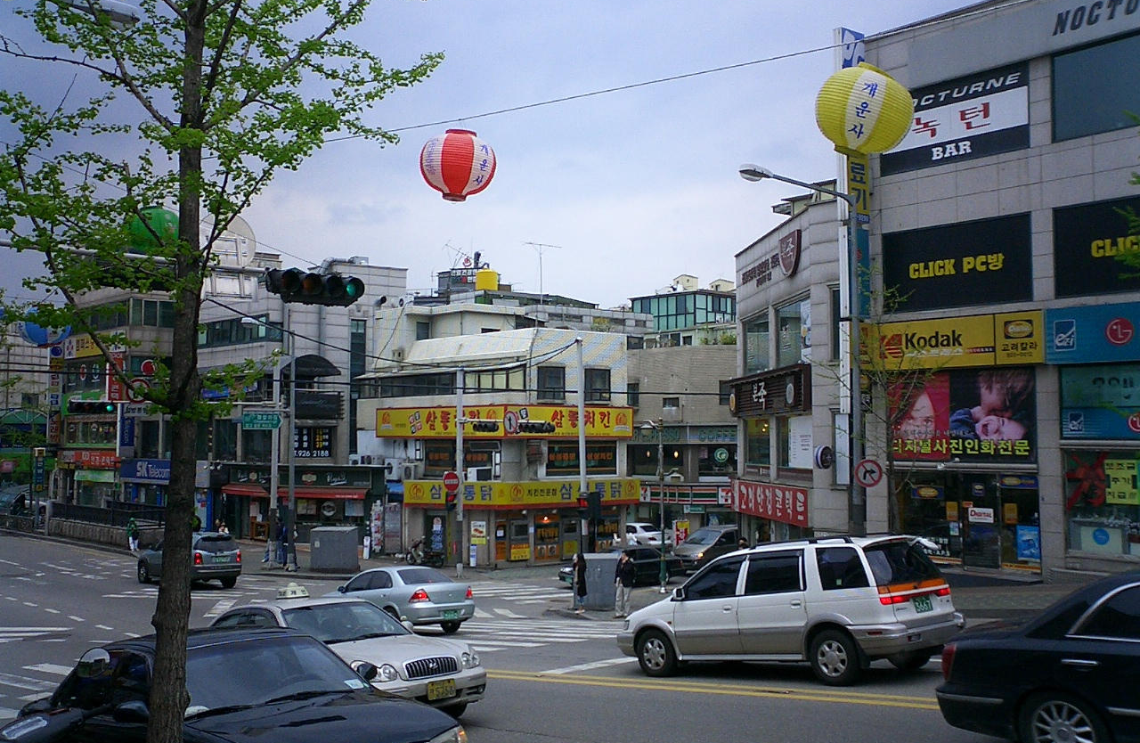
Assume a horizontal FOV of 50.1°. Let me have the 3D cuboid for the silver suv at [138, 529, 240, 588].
[{"bbox_3d":[-12.850,6.250,40.900,4.600,1.740,1.870,-6,-8,44],"label":"silver suv"}]

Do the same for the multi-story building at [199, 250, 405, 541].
[{"bbox_3d":[-13.450,1.650,62.000,7.000,13.500,9.500,2,-4,-38],"label":"multi-story building"}]

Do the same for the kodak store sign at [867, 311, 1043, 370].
[{"bbox_3d":[9.525,-0.700,30.062,0.300,1.220,4.700,2,-4,-40],"label":"kodak store sign"}]

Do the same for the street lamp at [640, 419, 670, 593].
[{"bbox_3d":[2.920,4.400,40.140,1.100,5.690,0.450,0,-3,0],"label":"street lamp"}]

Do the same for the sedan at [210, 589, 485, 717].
[{"bbox_3d":[-2.899,3.340,14.268,1.820,1.480,4.720,3,-11,-40],"label":"sedan"}]

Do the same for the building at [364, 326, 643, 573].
[{"bbox_3d":[-3.433,3.339,54.269,7.300,9.500,10.500,2,-4,-44],"label":"building"}]

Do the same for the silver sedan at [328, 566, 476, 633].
[{"bbox_3d":[-4.010,5.190,27.750,1.710,1.440,4.500,4,-9,-39],"label":"silver sedan"}]

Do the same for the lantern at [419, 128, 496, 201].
[{"bbox_3d":[-1.424,-2.611,15.400,0.960,0.900,0.960,5,-3,0],"label":"lantern"}]

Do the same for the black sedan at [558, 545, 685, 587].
[{"bbox_3d":[1.890,6.980,43.700,4.600,1.410,1.760,2,-7,-35],"label":"black sedan"}]

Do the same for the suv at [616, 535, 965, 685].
[{"bbox_3d":[2.619,2.970,15.420,1.700,1.670,4.500,4,-11,-44],"label":"suv"}]

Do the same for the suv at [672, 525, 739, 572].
[{"bbox_3d":[6.050,7.200,49.900,1.780,1.670,4.550,-5,-5,42],"label":"suv"}]

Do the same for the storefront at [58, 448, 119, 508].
[{"bbox_3d":[-28.211,6.353,72.280,1.300,3.700,7.500,2,-4,-44],"label":"storefront"}]

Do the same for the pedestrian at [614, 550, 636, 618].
[{"bbox_3d":[1.411,5.474,31.400,0.520,1.720,0.340,-1,-3,20],"label":"pedestrian"}]

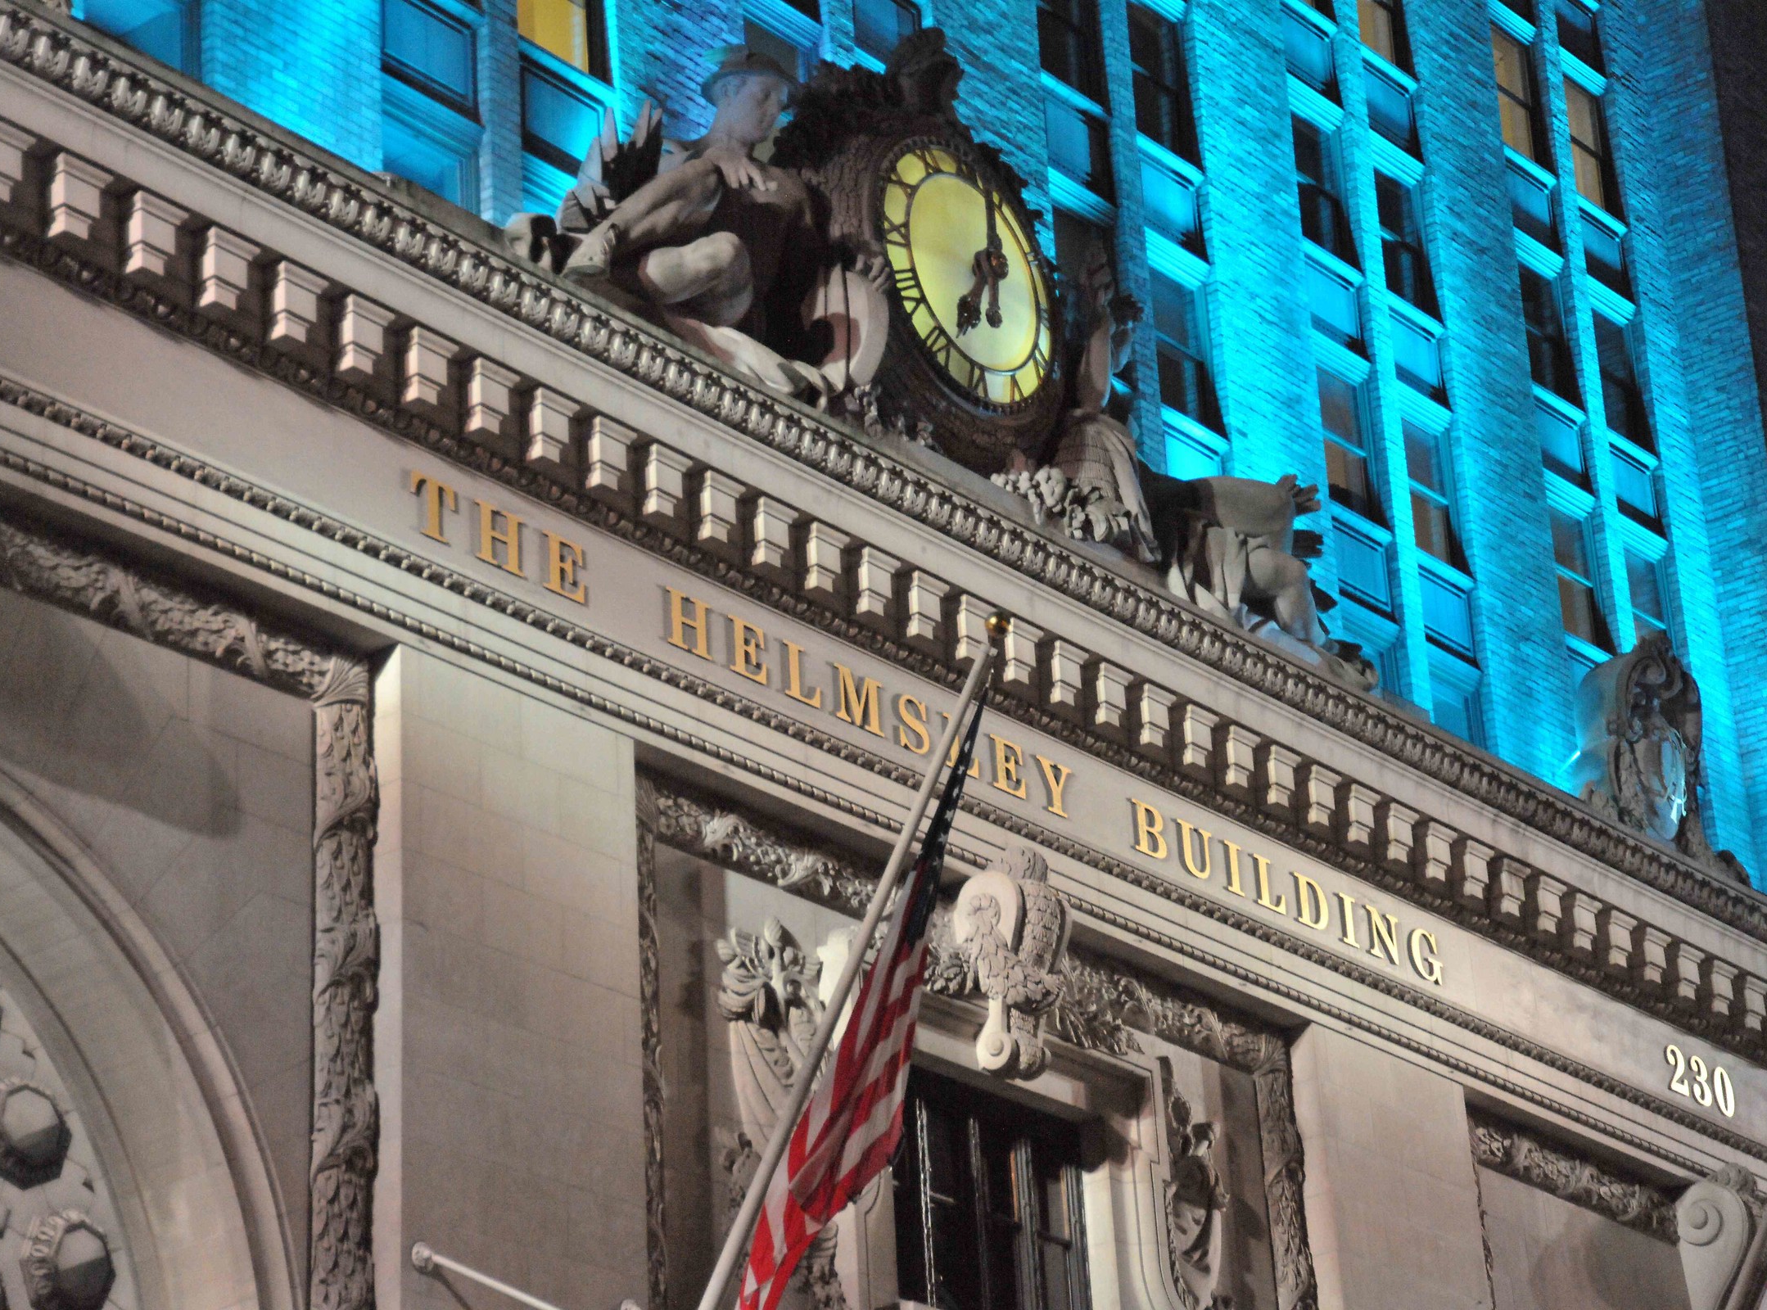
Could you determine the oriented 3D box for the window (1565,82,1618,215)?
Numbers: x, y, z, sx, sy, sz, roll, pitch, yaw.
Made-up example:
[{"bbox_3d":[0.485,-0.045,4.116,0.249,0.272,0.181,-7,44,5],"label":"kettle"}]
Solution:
[{"bbox_3d":[9.699,-7.099,62.505,0.200,1.920,1.350,-21,-30,34],"label":"window"}]

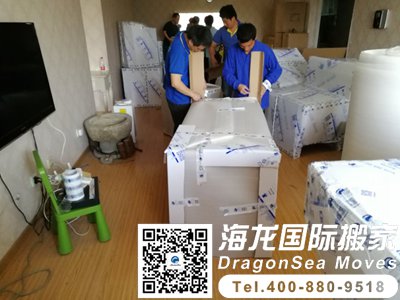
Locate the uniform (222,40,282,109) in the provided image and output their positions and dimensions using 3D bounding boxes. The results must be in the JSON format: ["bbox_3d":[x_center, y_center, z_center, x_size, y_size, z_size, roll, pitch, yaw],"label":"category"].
[{"bbox_3d":[0.537,-0.761,3.175,0.580,0.680,0.400,3,23,9],"label":"uniform"}]

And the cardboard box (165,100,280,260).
[{"bbox_3d":[0.202,0.094,2.678,0.671,0.745,1.522,0,21,5],"label":"cardboard box"}]

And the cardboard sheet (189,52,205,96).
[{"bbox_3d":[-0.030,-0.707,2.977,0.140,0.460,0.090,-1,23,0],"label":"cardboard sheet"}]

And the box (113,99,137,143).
[{"bbox_3d":[-1.013,-0.399,4.227,0.250,0.530,0.270,-5,23,-10],"label":"box"}]

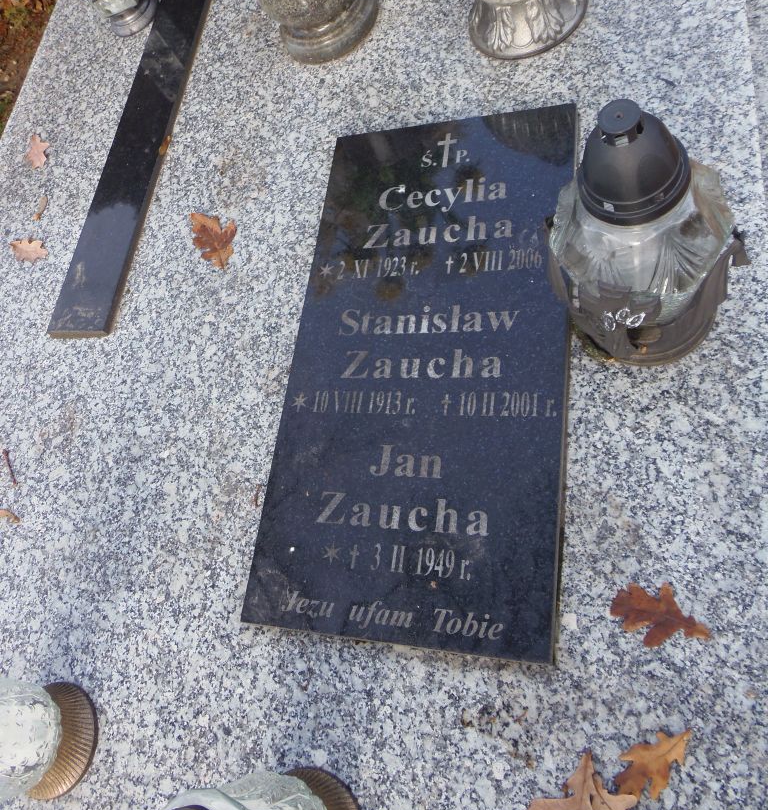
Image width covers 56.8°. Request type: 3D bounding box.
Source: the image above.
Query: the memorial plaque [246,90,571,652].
[{"bbox_3d":[0.043,-0.061,0.764,0.300,0.019,0.602,0,67,21],"label":"memorial plaque"}]

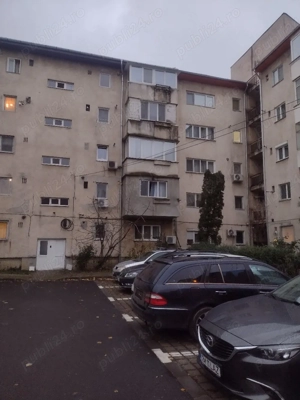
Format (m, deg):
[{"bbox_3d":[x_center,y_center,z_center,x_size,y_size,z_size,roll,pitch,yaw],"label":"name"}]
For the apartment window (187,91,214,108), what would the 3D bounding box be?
[{"bbox_3d":[4.135,-8.041,25.278,2.515,1.086,0.150,3,-9,-18],"label":"apartment window"}]

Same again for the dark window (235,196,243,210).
[{"bbox_3d":[6.994,0.248,24.504,0.722,1.000,0.150,3,-8,-17],"label":"dark window"}]

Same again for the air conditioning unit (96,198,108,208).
[{"bbox_3d":[-3.165,0.200,21.020,0.770,0.560,0.300,3,-8,-18],"label":"air conditioning unit"}]

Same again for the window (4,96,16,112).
[{"bbox_3d":[-9.073,-6.262,20.316,0.746,1.061,0.150,3,-8,-17],"label":"window"}]

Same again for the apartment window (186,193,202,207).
[{"bbox_3d":[3.984,0.059,24.092,2.441,1.087,0.150,3,-9,-18],"label":"apartment window"}]

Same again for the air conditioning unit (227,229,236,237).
[{"bbox_3d":[6.188,2.494,23.746,0.770,0.560,0.300,3,-8,-18],"label":"air conditioning unit"}]

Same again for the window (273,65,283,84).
[{"bbox_3d":[8.984,-8.651,21.763,0.150,1.044,1.009,3,-9,-18],"label":"window"}]

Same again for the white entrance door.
[{"bbox_3d":[-6.257,3.474,19.858,1.729,1.948,0.150,3,-8,-17],"label":"white entrance door"}]

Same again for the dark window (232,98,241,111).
[{"bbox_3d":[7.321,-7.963,26.312,0.711,1.060,0.150,3,-9,-18],"label":"dark window"}]

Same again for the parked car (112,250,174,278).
[{"bbox_3d":[0.456,2.984,14.239,4.250,1.440,1.750,3,-8,-16],"label":"parked car"}]

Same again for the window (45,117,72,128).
[{"bbox_3d":[-6.161,-5.191,21.079,1.715,0.594,0.150,3,-8,-17],"label":"window"}]

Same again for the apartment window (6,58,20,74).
[{"bbox_3d":[-8.998,-8.886,20.605,0.820,1.003,0.150,3,-8,-18],"label":"apartment window"}]

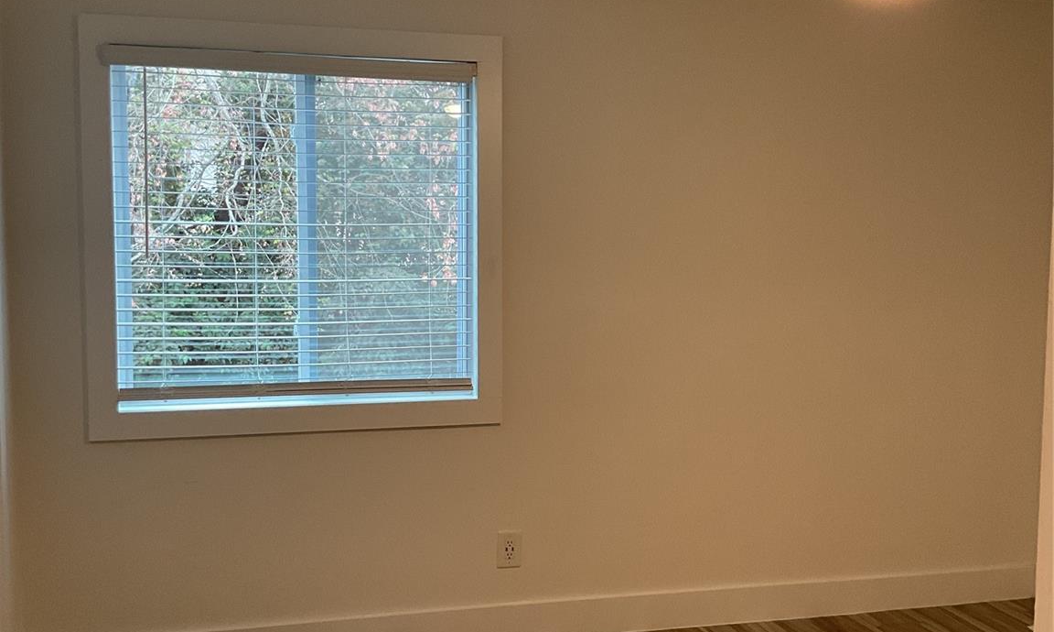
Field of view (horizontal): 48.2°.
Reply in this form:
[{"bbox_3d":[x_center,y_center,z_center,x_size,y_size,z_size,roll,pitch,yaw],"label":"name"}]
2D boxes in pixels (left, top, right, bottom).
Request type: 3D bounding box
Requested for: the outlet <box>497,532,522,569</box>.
[{"bbox_3d":[-0.061,0.816,4.103,0.083,0.123,0.009,-1,5,-15],"label":"outlet"}]

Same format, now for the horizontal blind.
[{"bbox_3d":[-0.743,-0.287,3.830,1.159,1.110,0.070,-1,5,-15],"label":"horizontal blind"}]

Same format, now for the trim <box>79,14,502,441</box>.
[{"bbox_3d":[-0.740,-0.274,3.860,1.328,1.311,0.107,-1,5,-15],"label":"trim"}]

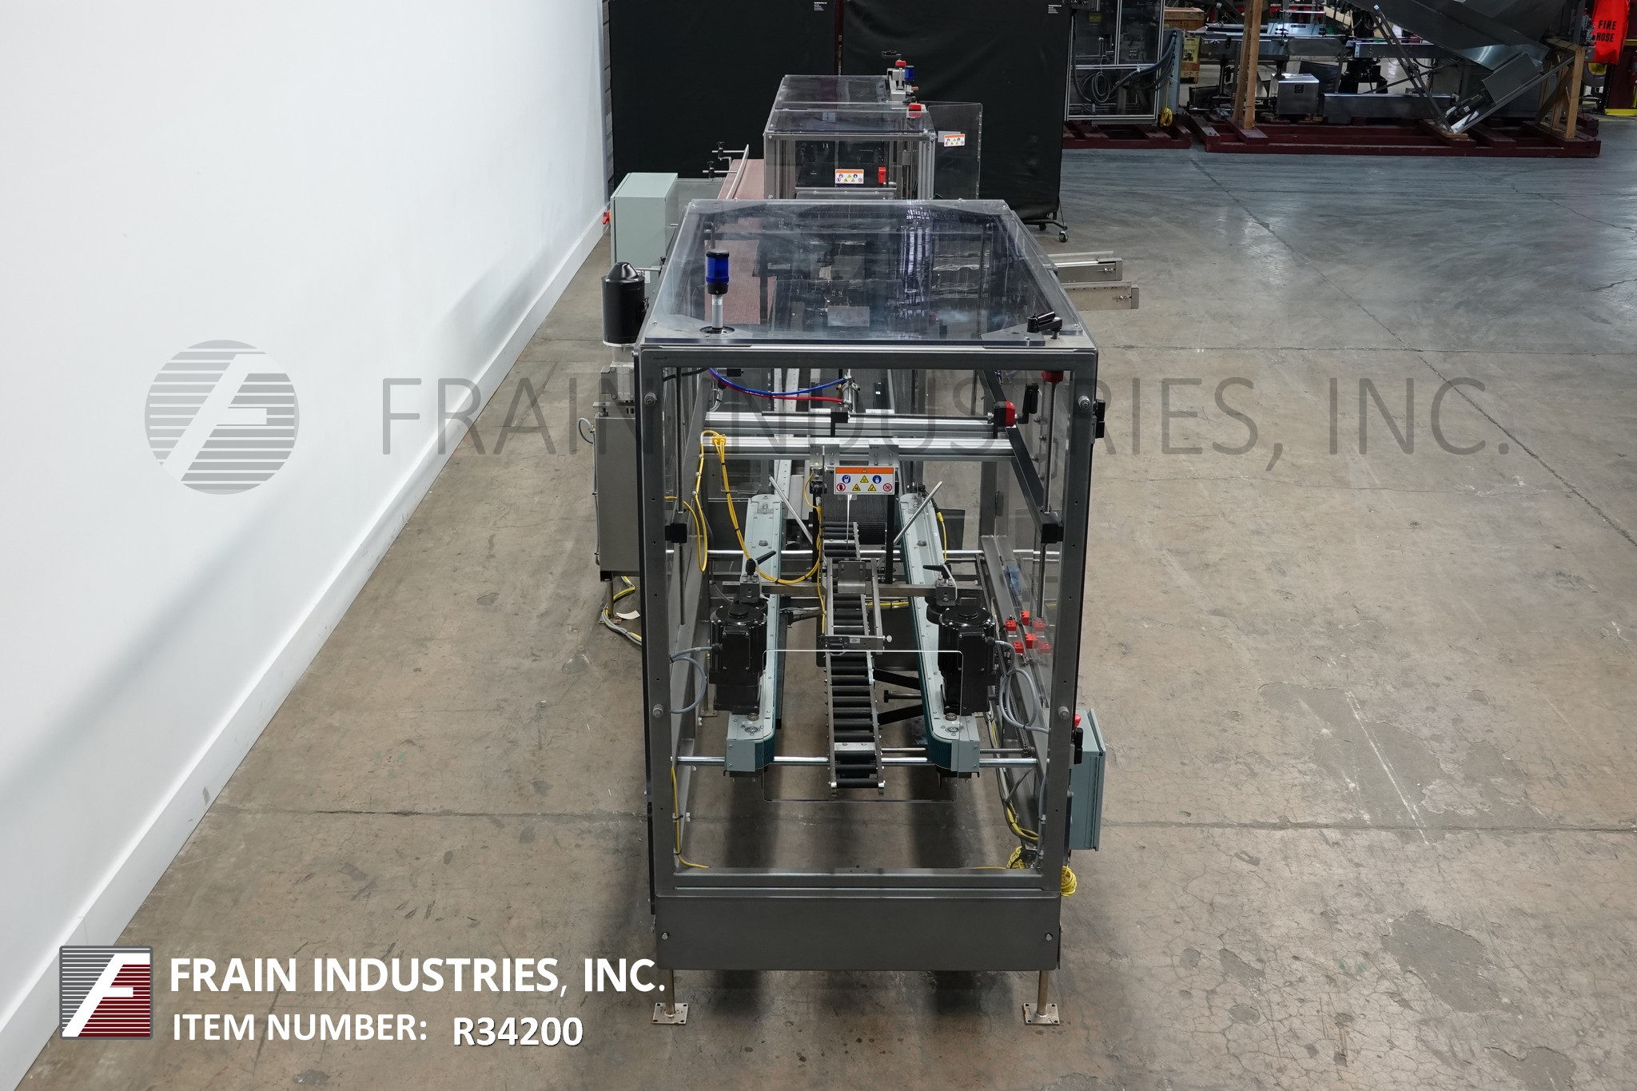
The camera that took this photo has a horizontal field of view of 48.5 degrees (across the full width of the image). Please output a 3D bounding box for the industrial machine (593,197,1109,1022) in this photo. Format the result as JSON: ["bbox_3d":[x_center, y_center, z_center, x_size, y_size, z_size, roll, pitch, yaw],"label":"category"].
[{"bbox_3d":[0.107,-0.003,6.031,1.410,2.151,2.300,0,20,-1],"label":"industrial machine"}]

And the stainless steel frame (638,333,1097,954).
[{"bbox_3d":[0.115,0.068,5.737,1.180,1.840,1.700,0,20,-1],"label":"stainless steel frame"}]

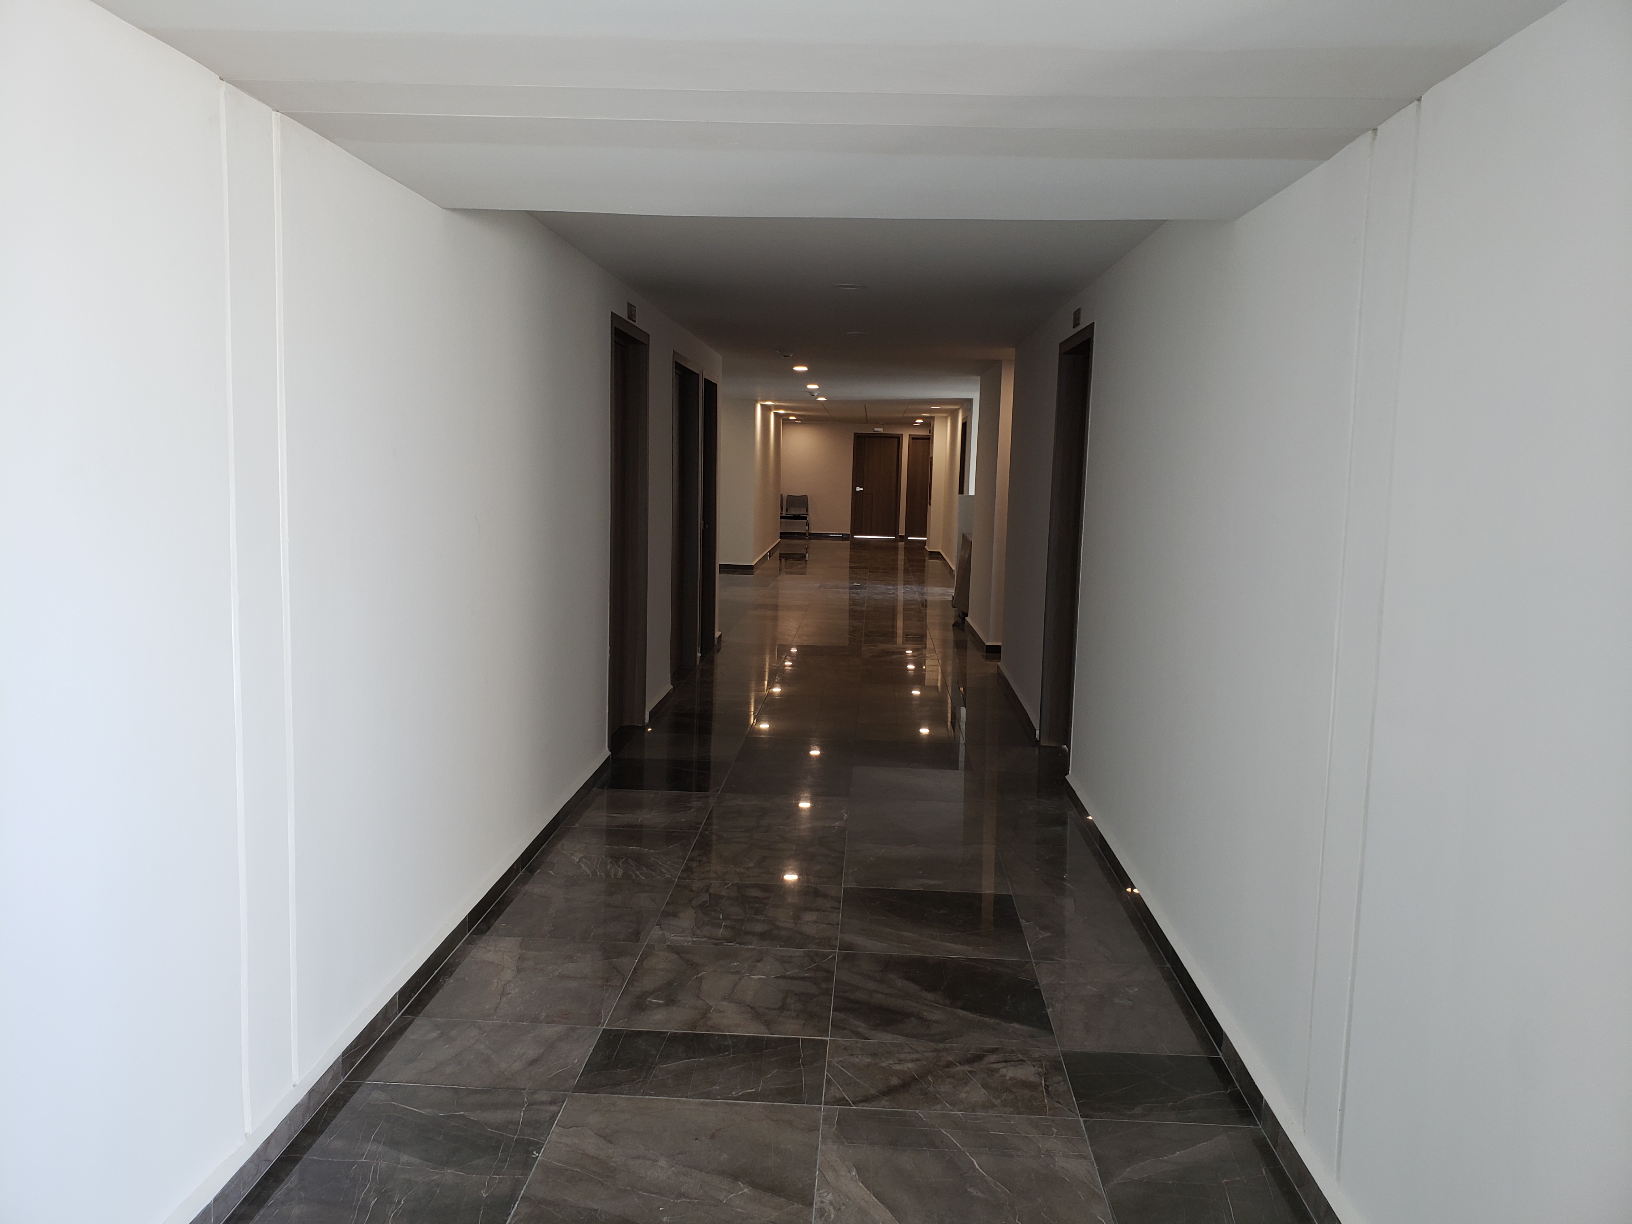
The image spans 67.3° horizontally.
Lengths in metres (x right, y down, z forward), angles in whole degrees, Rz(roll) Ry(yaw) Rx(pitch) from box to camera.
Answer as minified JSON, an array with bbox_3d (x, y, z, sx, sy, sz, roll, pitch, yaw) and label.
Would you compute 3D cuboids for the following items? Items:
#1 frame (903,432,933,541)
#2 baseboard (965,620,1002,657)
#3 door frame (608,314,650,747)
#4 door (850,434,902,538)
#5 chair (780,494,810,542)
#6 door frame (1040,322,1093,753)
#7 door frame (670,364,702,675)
[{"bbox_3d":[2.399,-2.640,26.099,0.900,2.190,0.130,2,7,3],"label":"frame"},{"bbox_3d":[1.489,0.199,10.886,0.130,0.070,1.900,2,7,3],"label":"baseboard"},{"bbox_3d":[-1.012,-0.377,6.306,0.140,2.160,0.980,2,7,3],"label":"door frame"},{"bbox_3d":[1.298,-2.679,26.149,1.045,2.200,0.130,2,7,3],"label":"door"},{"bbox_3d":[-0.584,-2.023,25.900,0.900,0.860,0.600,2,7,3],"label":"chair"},{"bbox_3d":[1.272,-0.270,6.004,0.125,2.135,1.020,2,7,3],"label":"door frame"},{"bbox_3d":[-0.920,-0.588,8.157,0.140,2.150,1.170,2,7,3],"label":"door frame"}]

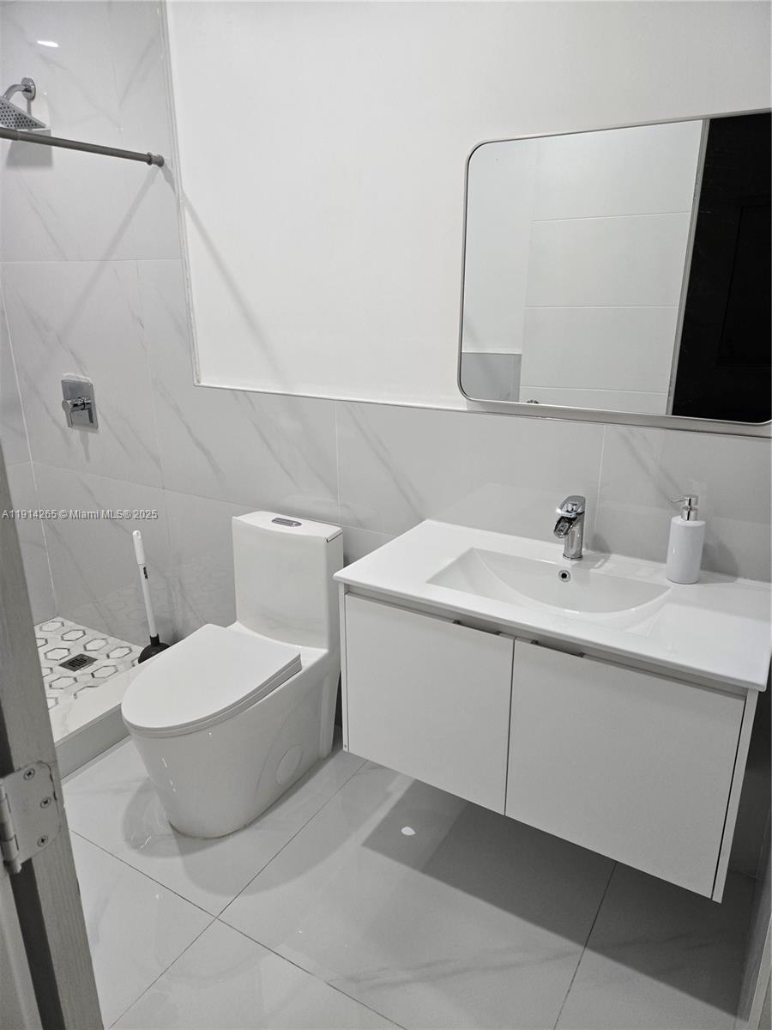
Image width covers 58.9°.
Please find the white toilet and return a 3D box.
[{"bbox_3d":[-0.481,0.473,2.057,0.390,0.757,0.720,11,21,30],"label":"white toilet"}]

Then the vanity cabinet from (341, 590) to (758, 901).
[{"bbox_3d":[0.395,0.400,1.681,0.894,0.478,0.472,11,21,30],"label":"vanity cabinet"}]

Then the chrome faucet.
[{"bbox_3d":[0.453,0.046,1.677,0.050,0.155,0.140,11,21,30],"label":"chrome faucet"}]

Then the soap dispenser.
[{"bbox_3d":[0.685,0.053,1.575,0.097,0.203,0.074,-7,19,-21],"label":"soap dispenser"}]

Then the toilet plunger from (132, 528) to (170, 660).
[{"bbox_3d":[-0.944,0.342,2.722,0.140,0.595,0.140,8,20,30],"label":"toilet plunger"}]

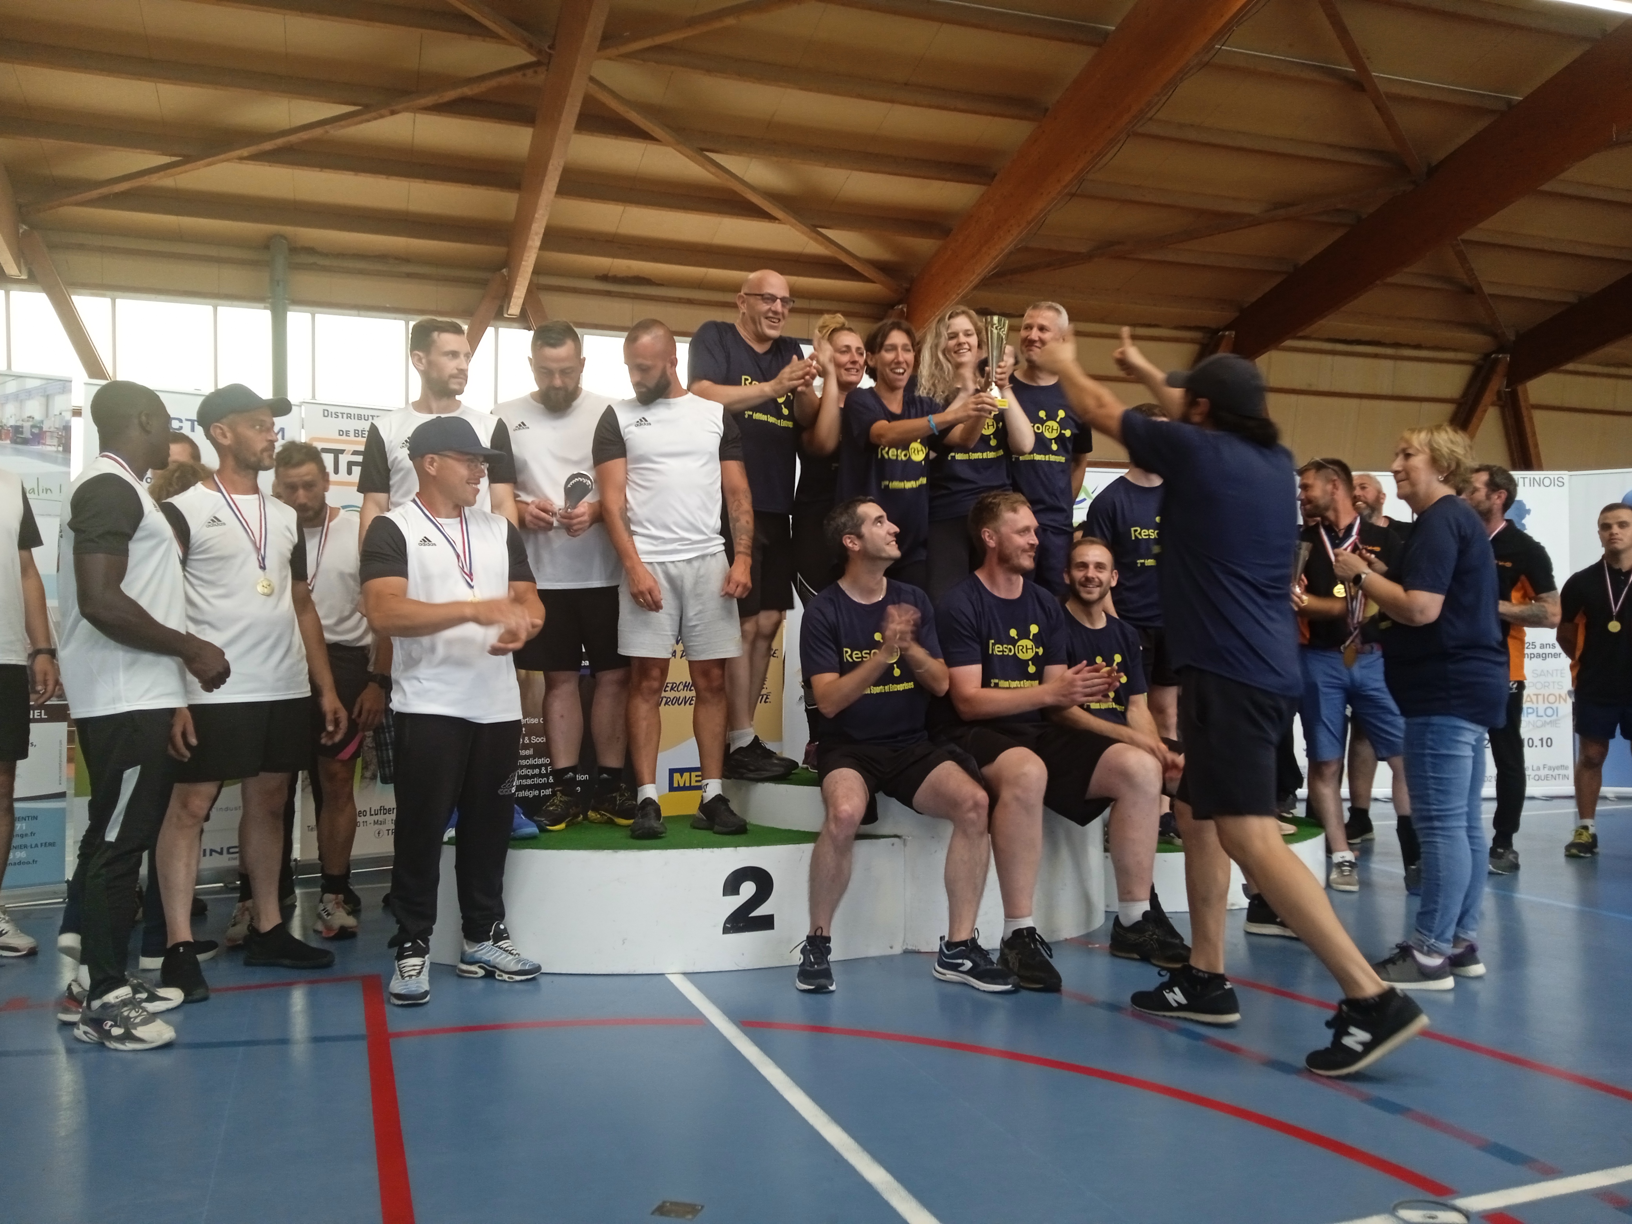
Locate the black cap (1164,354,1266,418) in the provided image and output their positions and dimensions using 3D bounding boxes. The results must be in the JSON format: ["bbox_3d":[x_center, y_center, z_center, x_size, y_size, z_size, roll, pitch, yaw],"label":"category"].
[{"bbox_3d":[1.048,-0.596,3.460,0.260,0.140,0.175,16,10,43],"label":"black cap"}]

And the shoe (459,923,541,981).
[{"bbox_3d":[-0.978,1.043,4.048,0.300,0.140,0.110,-1,-1,27],"label":"shoe"}]

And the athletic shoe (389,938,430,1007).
[{"bbox_3d":[-1.206,1.063,3.930,0.110,0.135,0.305,0,-1,-12],"label":"athletic shoe"}]

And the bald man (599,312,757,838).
[{"bbox_3d":[-0.469,-0.105,4.430,0.530,1.720,0.360,0,-1,-6],"label":"bald man"}]

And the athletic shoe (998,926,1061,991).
[{"bbox_3d":[0.638,1.031,3.948,0.110,0.135,0.300,0,-1,-20],"label":"athletic shoe"}]

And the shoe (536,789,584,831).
[{"bbox_3d":[-0.879,0.676,4.611,0.108,0.125,0.285,-1,-1,7],"label":"shoe"}]

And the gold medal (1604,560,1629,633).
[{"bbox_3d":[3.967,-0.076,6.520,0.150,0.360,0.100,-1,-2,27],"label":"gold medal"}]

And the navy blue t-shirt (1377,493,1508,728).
[{"bbox_3d":[1.869,-0.006,3.930,0.370,0.700,0.500,-1,-1,24],"label":"navy blue t-shirt"}]

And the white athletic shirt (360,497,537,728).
[{"bbox_3d":[-1.132,0.000,4.050,0.520,0.680,0.300,1,-1,-29],"label":"white athletic shirt"}]

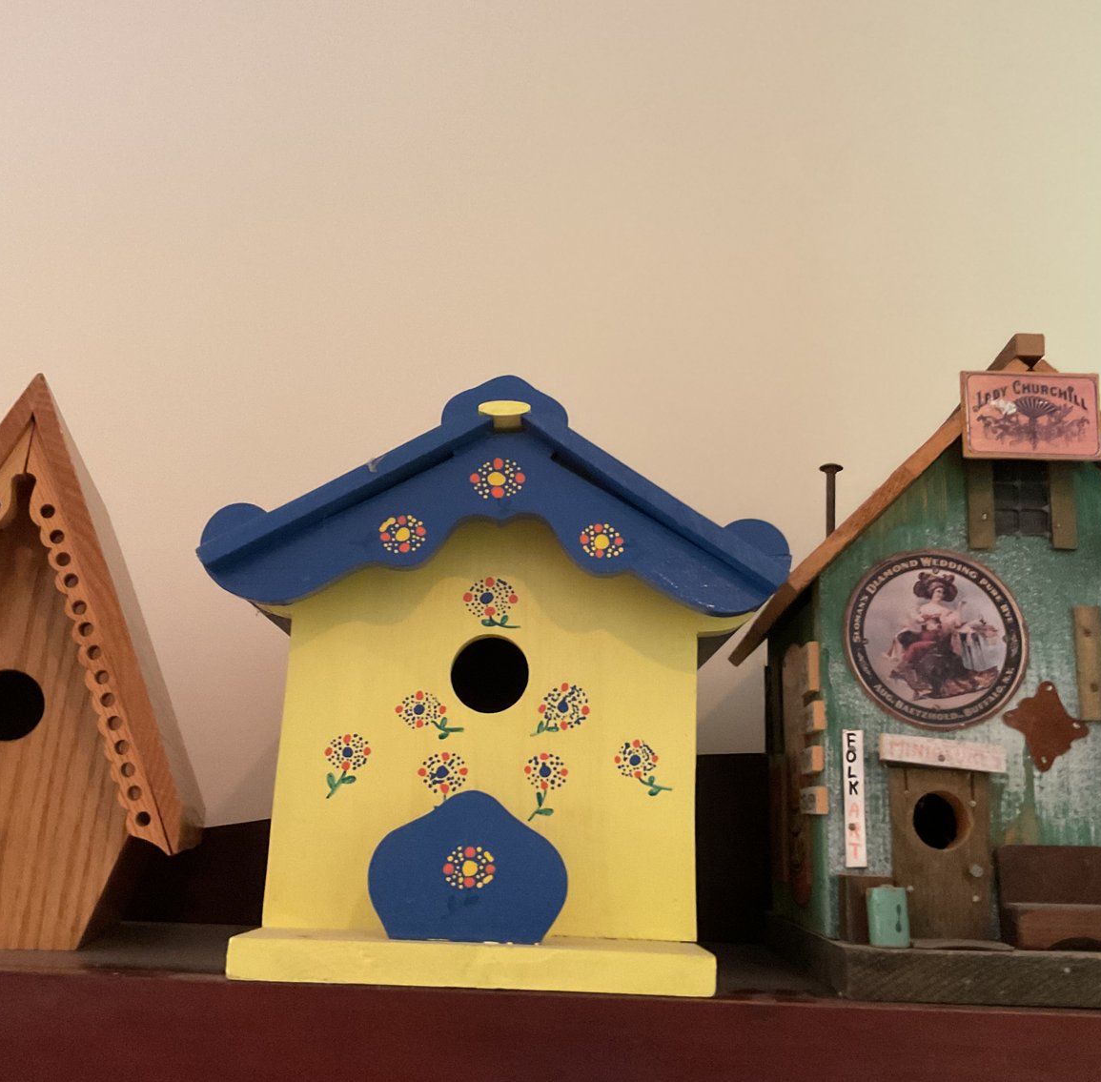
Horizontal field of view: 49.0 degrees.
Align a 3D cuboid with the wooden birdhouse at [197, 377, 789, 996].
[{"bbox_3d":[-0.028,0.083,0.658,0.265,0.273,0.273,2,-14,0],"label":"wooden birdhouse"}]

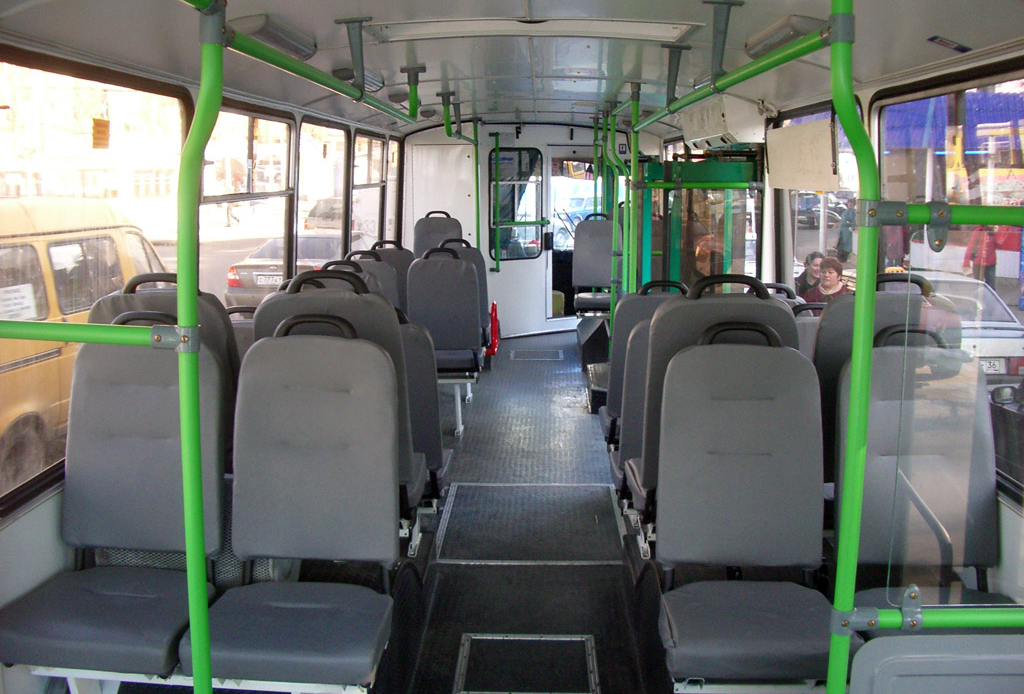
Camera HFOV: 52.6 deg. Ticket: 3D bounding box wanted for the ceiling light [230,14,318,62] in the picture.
[{"bbox_3d":[-0.697,-0.891,2.989,0.140,0.075,0.580,1,10,1],"label":"ceiling light"}]

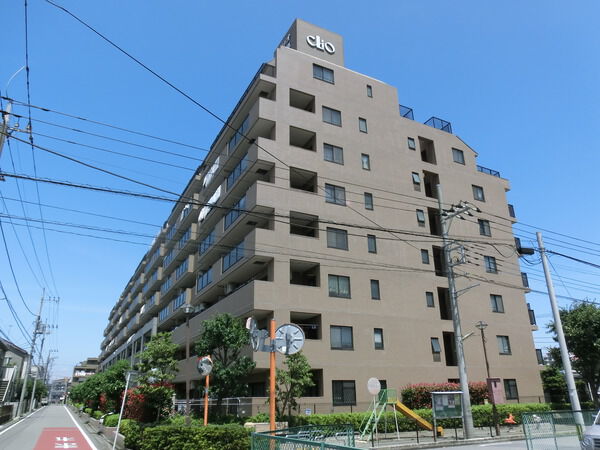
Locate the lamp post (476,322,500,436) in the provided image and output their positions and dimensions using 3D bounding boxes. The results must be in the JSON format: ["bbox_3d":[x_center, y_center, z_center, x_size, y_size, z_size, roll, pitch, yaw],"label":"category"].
[{"bbox_3d":[7.910,6.294,18.115,0.500,4.600,0.500,10,-24,-25],"label":"lamp post"}]

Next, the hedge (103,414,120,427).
[{"bbox_3d":[-10.355,10.773,23.872,0.950,0.620,1.000,10,-24,-25],"label":"hedge"}]

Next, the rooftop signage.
[{"bbox_3d":[1.494,-12.840,30.897,2.250,1.250,0.200,10,-24,-25],"label":"rooftop signage"}]

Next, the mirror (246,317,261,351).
[{"bbox_3d":[-0.945,2.216,8.810,0.210,0.660,0.620,-10,-23,5],"label":"mirror"}]

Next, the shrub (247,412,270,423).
[{"bbox_3d":[-1.838,8.445,18.714,1.000,0.660,0.850,10,-24,-25],"label":"shrub"}]

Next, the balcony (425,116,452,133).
[{"bbox_3d":[10.860,-7.624,34.715,1.740,1.040,1.650,10,-24,-25],"label":"balcony"}]

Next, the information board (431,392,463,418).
[{"bbox_3d":[5.671,6.912,16.626,1.650,0.950,0.200,10,-24,-25],"label":"information board"}]

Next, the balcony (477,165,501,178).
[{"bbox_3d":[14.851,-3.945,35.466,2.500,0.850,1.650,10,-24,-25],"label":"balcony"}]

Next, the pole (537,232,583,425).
[{"bbox_3d":[8.791,3.553,14.678,0.280,7.051,0.280,10,-24,-25],"label":"pole"}]

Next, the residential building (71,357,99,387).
[{"bbox_3d":[-68.764,51.417,143.606,12.350,13.800,14.000,10,-24,-25],"label":"residential building"}]

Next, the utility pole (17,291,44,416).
[{"bbox_3d":[-27.797,12.957,44.948,0.400,12.737,0.400,10,-24,-25],"label":"utility pole"}]

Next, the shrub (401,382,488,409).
[{"bbox_3d":[8.029,9.790,23.691,5.385,2.111,1.300,10,-24,-25],"label":"shrub"}]

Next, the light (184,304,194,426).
[{"bbox_3d":[-4.850,6.159,18.888,0.480,5.360,0.480,10,-24,-25],"label":"light"}]

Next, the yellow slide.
[{"bbox_3d":[4.704,7.605,17.009,2.153,1.320,0.600,10,-24,-25],"label":"yellow slide"}]

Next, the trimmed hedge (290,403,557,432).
[{"bbox_3d":[6.991,9.670,21.715,16.103,0.900,1.000,10,-24,-25],"label":"trimmed hedge"}]

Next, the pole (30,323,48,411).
[{"bbox_3d":[-37.761,20.154,62.700,0.400,12.690,0.400,10,-24,-25],"label":"pole"}]

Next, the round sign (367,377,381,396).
[{"bbox_3d":[2.671,5.819,15.640,0.600,0.600,0.050,9,-23,-23],"label":"round sign"}]

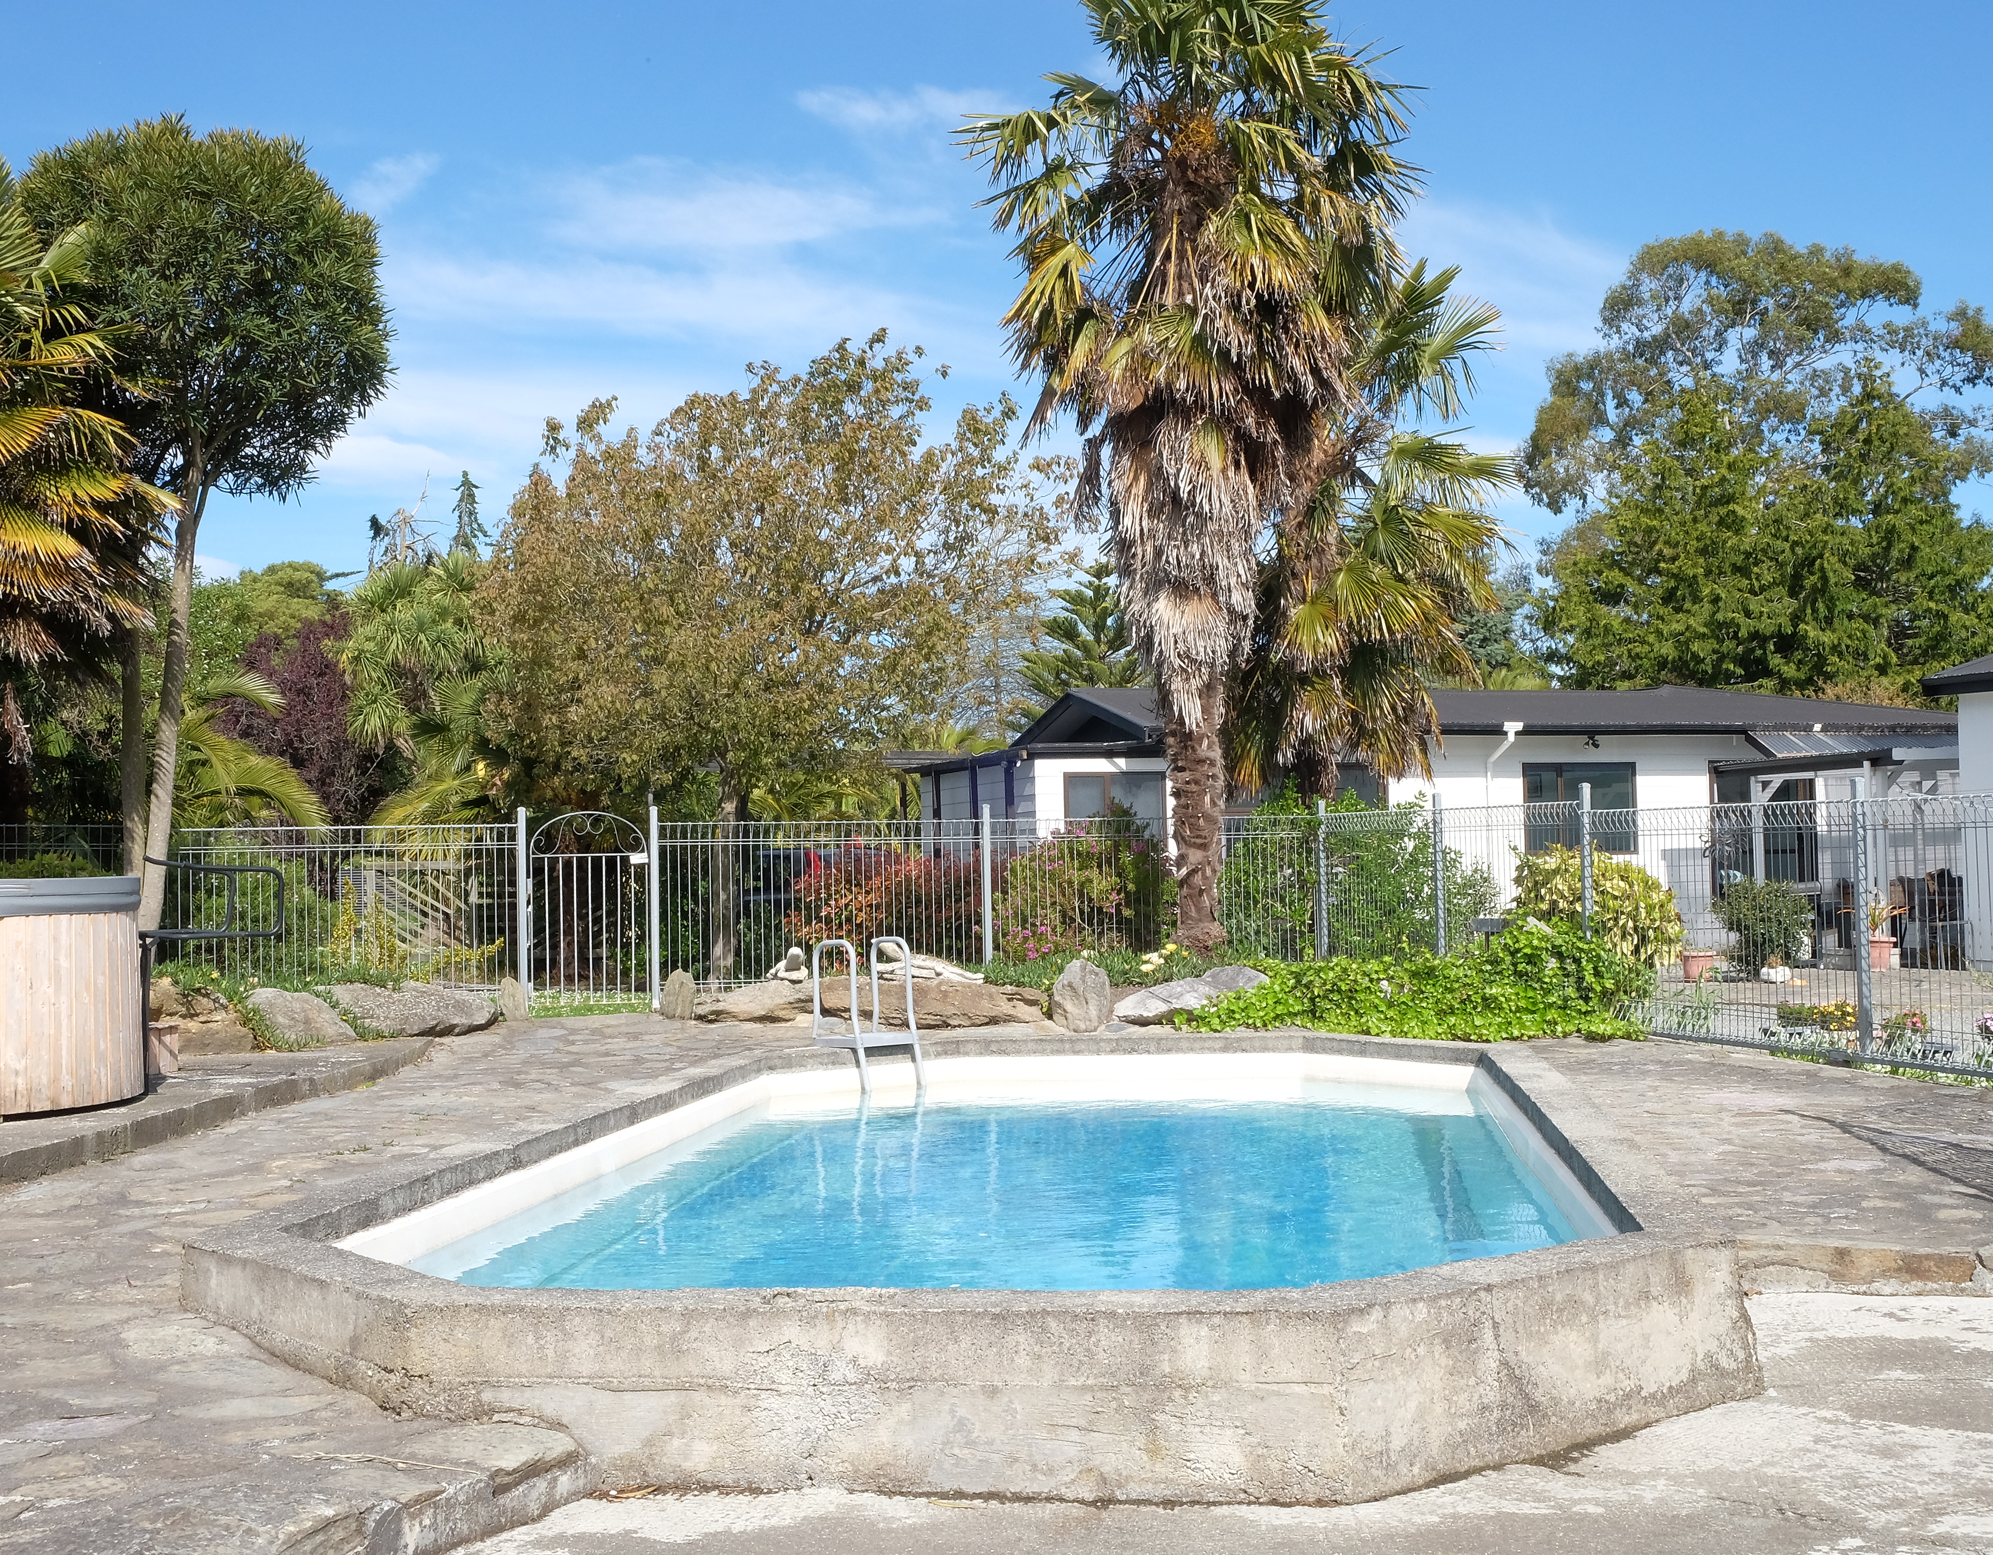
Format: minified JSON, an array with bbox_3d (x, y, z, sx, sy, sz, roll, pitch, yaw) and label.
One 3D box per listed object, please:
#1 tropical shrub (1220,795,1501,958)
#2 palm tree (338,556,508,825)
[{"bbox_3d":[2.618,0.762,16.883,1.900,1.339,1.500,-1,-2,0],"label":"tropical shrub"},{"bbox_3d":[-5.761,-0.141,23.519,1.800,4.329,1.800,-1,-2,0],"label":"palm tree"}]

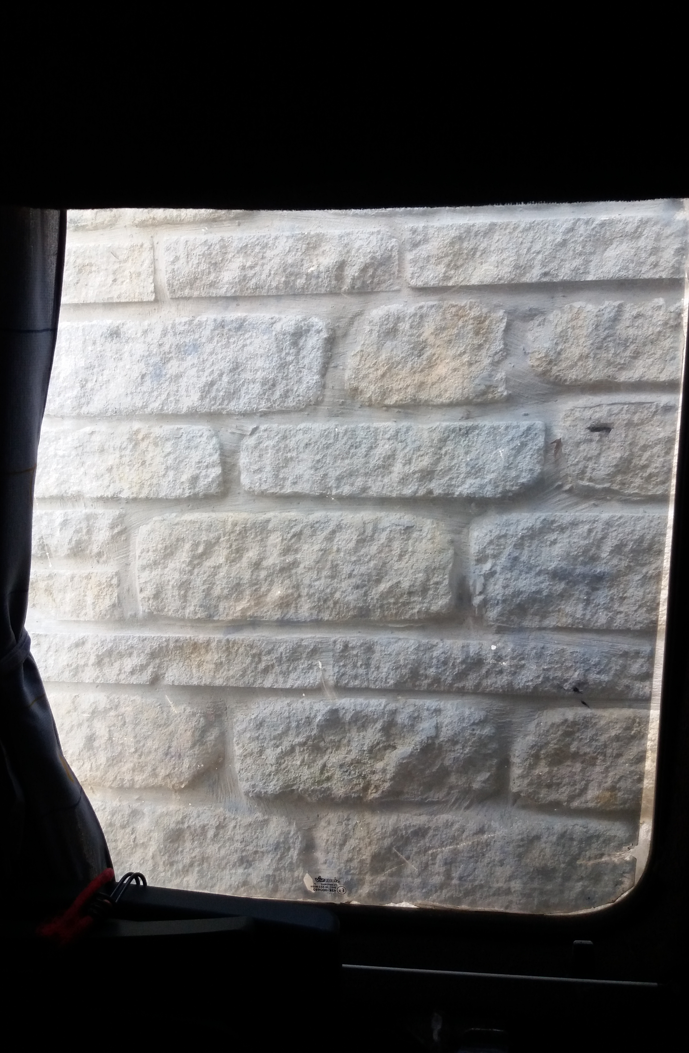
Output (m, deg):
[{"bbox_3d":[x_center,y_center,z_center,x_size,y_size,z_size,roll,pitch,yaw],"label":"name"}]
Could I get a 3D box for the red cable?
[{"bbox_3d":[-0.215,0.303,0.680,0.065,0.045,0.040,-2,4,-25],"label":"red cable"}]

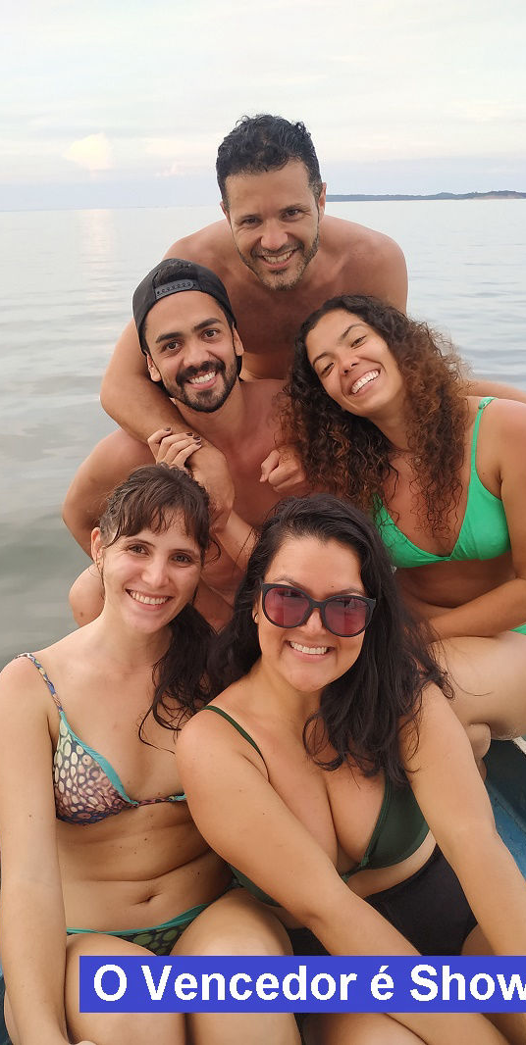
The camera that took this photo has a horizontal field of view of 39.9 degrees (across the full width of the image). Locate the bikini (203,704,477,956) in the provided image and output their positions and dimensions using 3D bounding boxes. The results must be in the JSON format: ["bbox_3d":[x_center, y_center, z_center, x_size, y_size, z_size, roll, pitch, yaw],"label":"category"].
[{"bbox_3d":[0.136,0.465,1.115,0.390,0.530,0.290,-9,30,6],"label":"bikini"}]

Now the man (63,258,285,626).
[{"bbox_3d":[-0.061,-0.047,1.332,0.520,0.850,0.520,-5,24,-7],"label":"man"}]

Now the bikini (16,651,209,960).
[{"bbox_3d":[-0.155,0.422,1.105,0.350,0.540,0.250,-5,22,-5],"label":"bikini"}]

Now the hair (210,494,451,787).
[{"bbox_3d":[0.088,0.126,0.929,0.290,0.370,0.250,-1,24,0],"label":"hair"}]

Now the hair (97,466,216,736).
[{"bbox_3d":[-0.158,0.103,1.070,0.190,0.410,0.220,-7,24,-13],"label":"hair"}]

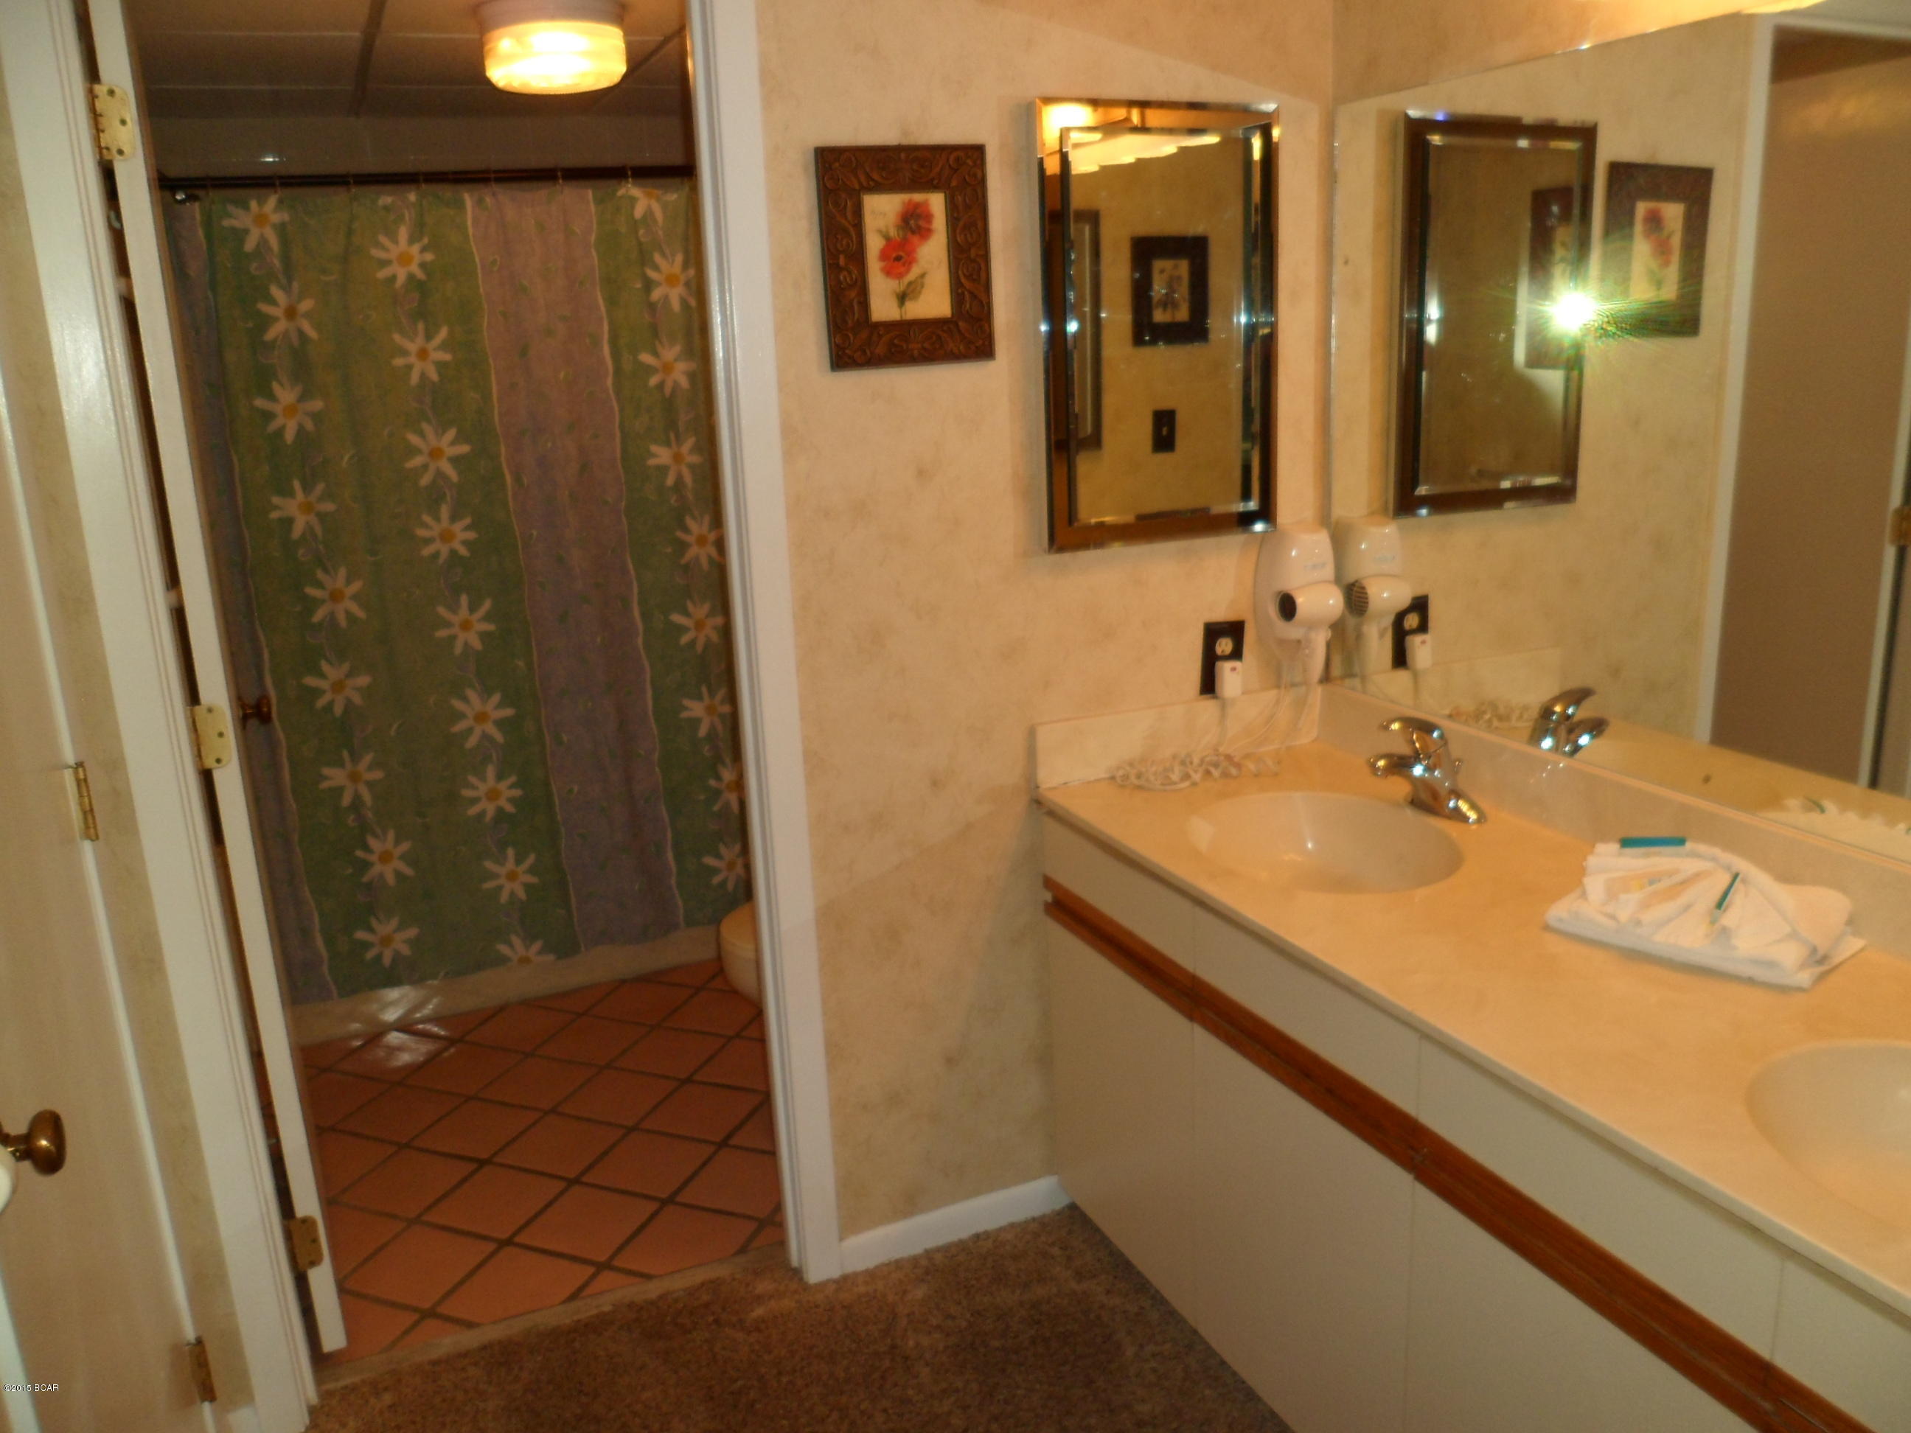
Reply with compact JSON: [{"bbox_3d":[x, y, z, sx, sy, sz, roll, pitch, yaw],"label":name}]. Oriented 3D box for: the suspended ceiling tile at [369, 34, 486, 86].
[{"bbox_3d":[-0.977,-1.430,3.127,0.600,0.016,0.600,-9,16,-23],"label":"suspended ceiling tile"}]

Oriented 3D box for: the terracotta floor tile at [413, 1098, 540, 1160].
[{"bbox_3d":[-0.969,0.848,2.928,0.190,0.012,0.190,3,16,21],"label":"terracotta floor tile"}]

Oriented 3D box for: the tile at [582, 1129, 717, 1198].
[{"bbox_3d":[-0.591,0.870,2.784,0.190,0.012,0.190,3,16,21],"label":"tile"}]

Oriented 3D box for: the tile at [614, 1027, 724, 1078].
[{"bbox_3d":[-0.637,0.759,3.220,0.190,0.012,0.190,3,16,21],"label":"tile"}]

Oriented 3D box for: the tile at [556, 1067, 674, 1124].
[{"bbox_3d":[-0.708,0.809,3.038,0.190,0.012,0.190,3,16,21],"label":"tile"}]

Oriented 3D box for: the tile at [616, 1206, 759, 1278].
[{"bbox_3d":[-0.474,0.931,2.531,0.190,0.012,0.190,3,16,21],"label":"tile"}]

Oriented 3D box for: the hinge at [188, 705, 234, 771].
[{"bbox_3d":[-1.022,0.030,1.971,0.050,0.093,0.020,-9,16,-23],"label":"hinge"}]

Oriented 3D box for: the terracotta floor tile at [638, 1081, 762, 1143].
[{"bbox_3d":[-0.519,0.820,2.961,0.190,0.012,0.190,3,16,21],"label":"terracotta floor tile"}]

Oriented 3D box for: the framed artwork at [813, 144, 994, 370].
[{"bbox_3d":[-0.067,-0.663,2.077,0.251,0.301,0.022,-10,16,-22],"label":"framed artwork"}]

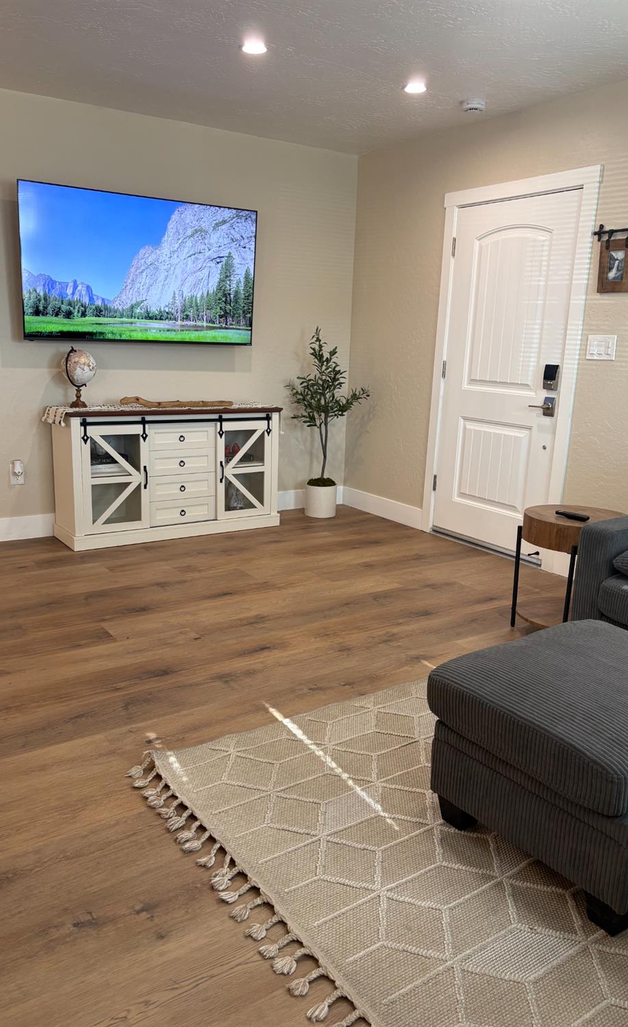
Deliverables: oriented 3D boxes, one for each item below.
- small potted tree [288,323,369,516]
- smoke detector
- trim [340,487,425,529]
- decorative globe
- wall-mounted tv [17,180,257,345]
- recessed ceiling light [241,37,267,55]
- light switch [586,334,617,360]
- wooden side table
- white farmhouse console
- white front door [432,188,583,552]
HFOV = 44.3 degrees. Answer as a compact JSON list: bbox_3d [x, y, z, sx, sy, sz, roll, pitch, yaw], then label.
[{"bbox_3d":[0.092,-0.614,5.309,0.500,1.287,0.460,2,13,0],"label":"small potted tree"},{"bbox_3d":[0.827,-2.101,3.978,0.118,0.042,0.118,2,13,0],"label":"smoke detector"},{"bbox_3d":[0.474,-0.041,5.438,0.015,0.141,0.920,-7,16,-33],"label":"trim"},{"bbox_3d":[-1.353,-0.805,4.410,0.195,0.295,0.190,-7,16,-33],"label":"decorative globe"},{"bbox_3d":[-1.001,-1.444,4.603,1.448,0.832,0.060,-7,16,-33],"label":"wall-mounted tv"},{"bbox_3d":[-0.256,-2.001,3.326,0.115,0.025,0.115,2,13,0],"label":"recessed ceiling light"},{"bbox_3d":[1.424,-0.820,3.820,0.012,0.117,0.163,-7,16,-33],"label":"light switch"},{"bbox_3d":[1.142,0.265,3.420,0.470,0.520,0.470,-7,16,-33],"label":"wooden side table"},{"bbox_3d":[-0.884,-0.269,4.799,1.385,0.785,0.380,-7,16,-33],"label":"white farmhouse console"},{"bbox_3d":[1.071,-0.771,4.431,0.045,1.930,0.904,-7,16,-33],"label":"white front door"}]

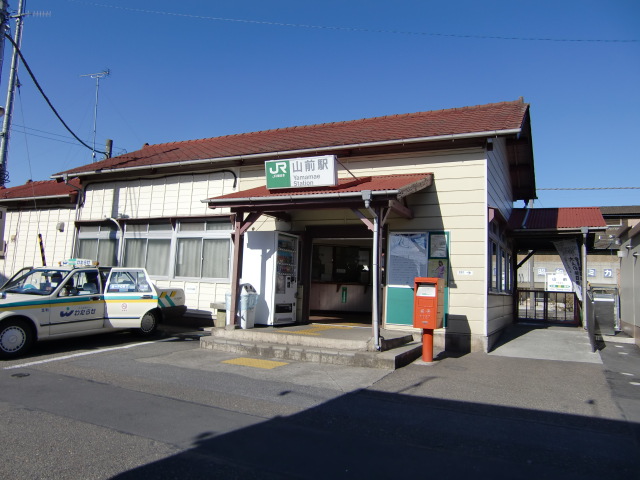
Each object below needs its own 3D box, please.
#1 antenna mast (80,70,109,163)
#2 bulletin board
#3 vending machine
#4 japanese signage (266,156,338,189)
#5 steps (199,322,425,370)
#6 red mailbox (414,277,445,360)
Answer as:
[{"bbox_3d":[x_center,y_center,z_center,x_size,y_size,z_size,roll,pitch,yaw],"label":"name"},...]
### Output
[{"bbox_3d":[-7.698,-4.180,17.701,0.920,3.340,0.420,0,-5,20],"label":"antenna mast"},{"bbox_3d":[1.829,0.730,9.757,1.190,1.800,0.080,0,-5,25],"label":"bulletin board"},{"bbox_3d":[-1.025,0.799,10.844,0.750,1.845,1.000,0,-5,25],"label":"vending machine"},{"bbox_3d":[-0.309,-1.116,8.746,1.320,0.500,0.160,0,-5,25],"label":"japanese signage"},{"bbox_3d":[0.019,1.772,9.207,3.450,0.340,2.400,0,-5,25],"label":"steps"},{"bbox_3d":[1.730,1.268,8.198,0.380,1.290,0.450,0,-5,25],"label":"red mailbox"}]

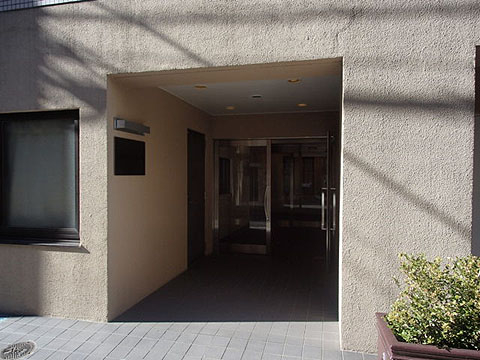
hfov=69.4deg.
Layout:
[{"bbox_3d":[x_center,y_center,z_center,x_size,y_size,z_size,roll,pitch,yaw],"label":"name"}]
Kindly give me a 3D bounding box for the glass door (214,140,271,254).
[{"bbox_3d":[0.036,0.313,6.441,1.071,2.109,0.070,1,1,14],"label":"glass door"}]

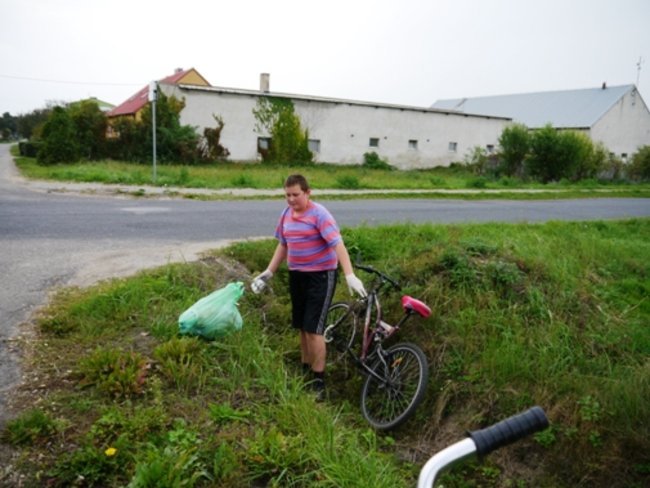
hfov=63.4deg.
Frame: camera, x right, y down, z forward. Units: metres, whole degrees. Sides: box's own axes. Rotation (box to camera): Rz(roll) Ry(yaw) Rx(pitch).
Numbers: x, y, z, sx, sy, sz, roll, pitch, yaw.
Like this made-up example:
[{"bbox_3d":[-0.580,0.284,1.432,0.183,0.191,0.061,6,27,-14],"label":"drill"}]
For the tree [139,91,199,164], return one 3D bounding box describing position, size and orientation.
[{"bbox_3d":[-9.670,-7.198,32.500,3.500,4.400,3.200,3,10,0],"label":"tree"}]

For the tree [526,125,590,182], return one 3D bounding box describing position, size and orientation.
[{"bbox_3d":[15.537,-6.055,35.000,4.000,3.700,3.600,3,10,0],"label":"tree"}]

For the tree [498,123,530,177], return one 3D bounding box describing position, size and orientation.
[{"bbox_3d":[13.797,-6.917,38.500,2.500,3.800,2.400,3,10,0],"label":"tree"}]

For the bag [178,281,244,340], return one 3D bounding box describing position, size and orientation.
[{"bbox_3d":[-0.895,0.533,4.150,0.480,0.400,0.380,4,10,6],"label":"bag"}]

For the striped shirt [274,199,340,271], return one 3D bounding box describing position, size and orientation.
[{"bbox_3d":[-0.118,-0.057,3.550,0.460,0.470,0.280,9,12,34],"label":"striped shirt"}]

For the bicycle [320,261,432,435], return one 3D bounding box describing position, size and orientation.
[{"bbox_3d":[0.344,0.691,3.895,0.534,0.948,1.573,33,-3,-25],"label":"bicycle"}]

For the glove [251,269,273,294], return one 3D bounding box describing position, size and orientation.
[{"bbox_3d":[-0.420,0.248,3.480,0.120,0.160,0.130,10,13,36],"label":"glove"}]

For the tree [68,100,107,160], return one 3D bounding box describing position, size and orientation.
[{"bbox_3d":[-15.577,-7.412,34.500,2.600,3.800,2.600,3,10,0],"label":"tree"}]

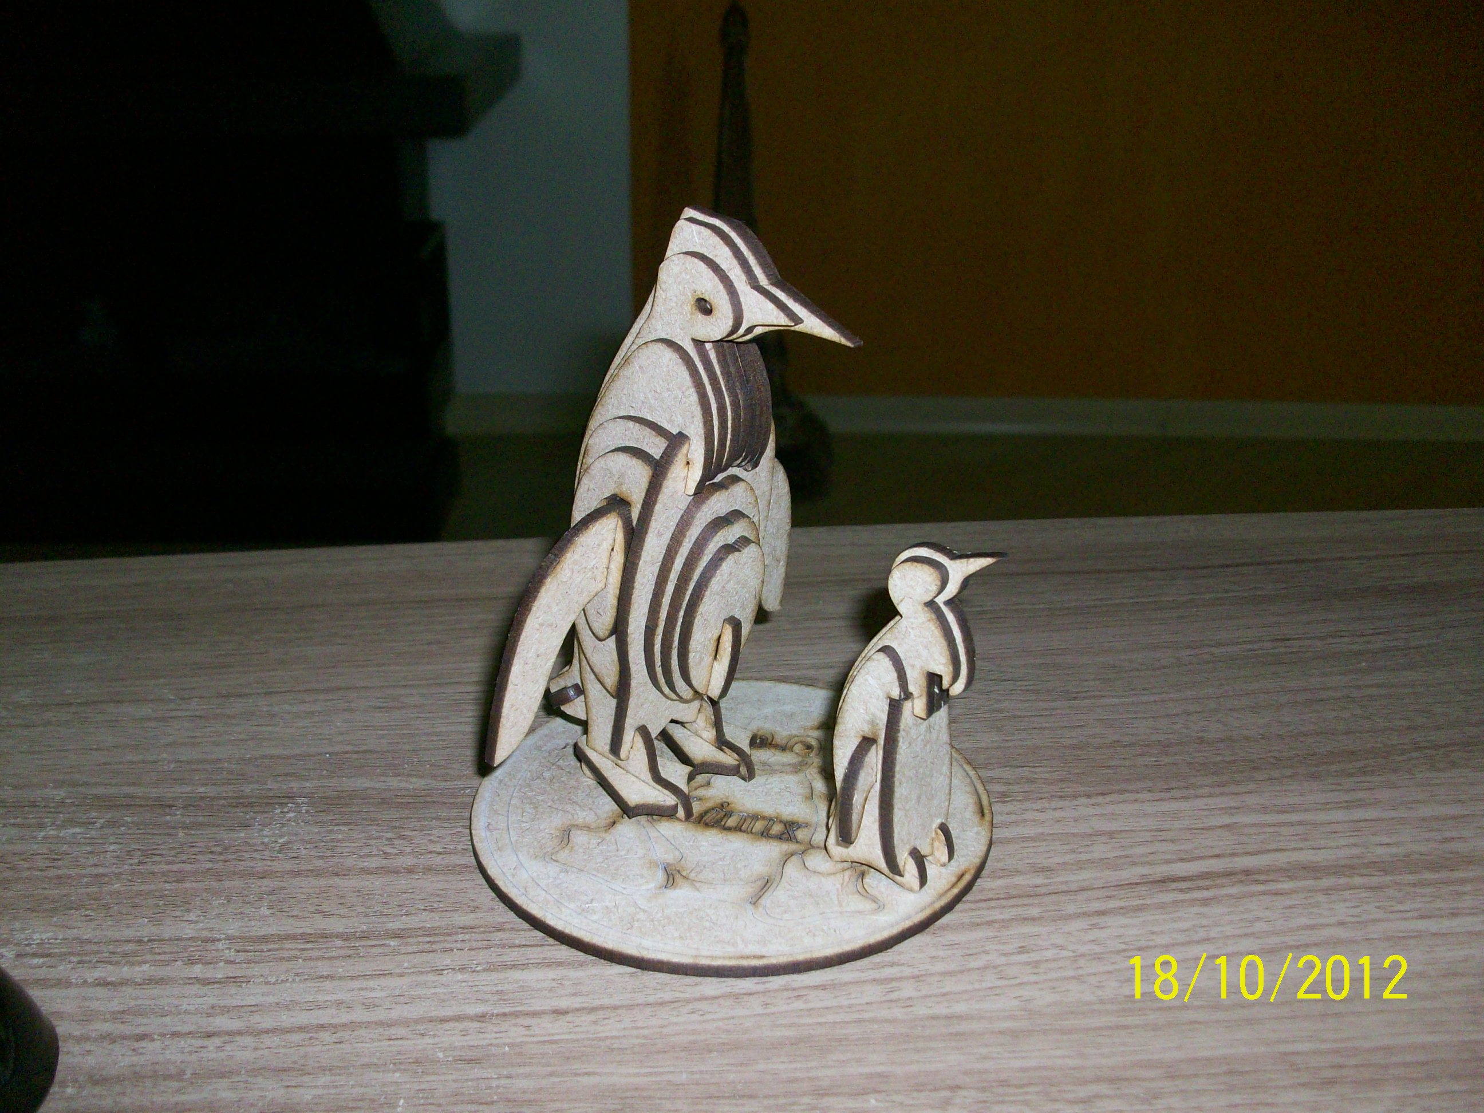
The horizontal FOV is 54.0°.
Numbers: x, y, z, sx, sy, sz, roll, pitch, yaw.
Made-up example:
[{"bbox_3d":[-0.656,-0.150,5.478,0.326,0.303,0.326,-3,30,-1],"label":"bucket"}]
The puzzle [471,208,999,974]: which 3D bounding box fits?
[{"bbox_3d":[-0.001,-0.003,0.297,0.117,0.131,0.114,19,29,37],"label":"puzzle"}]

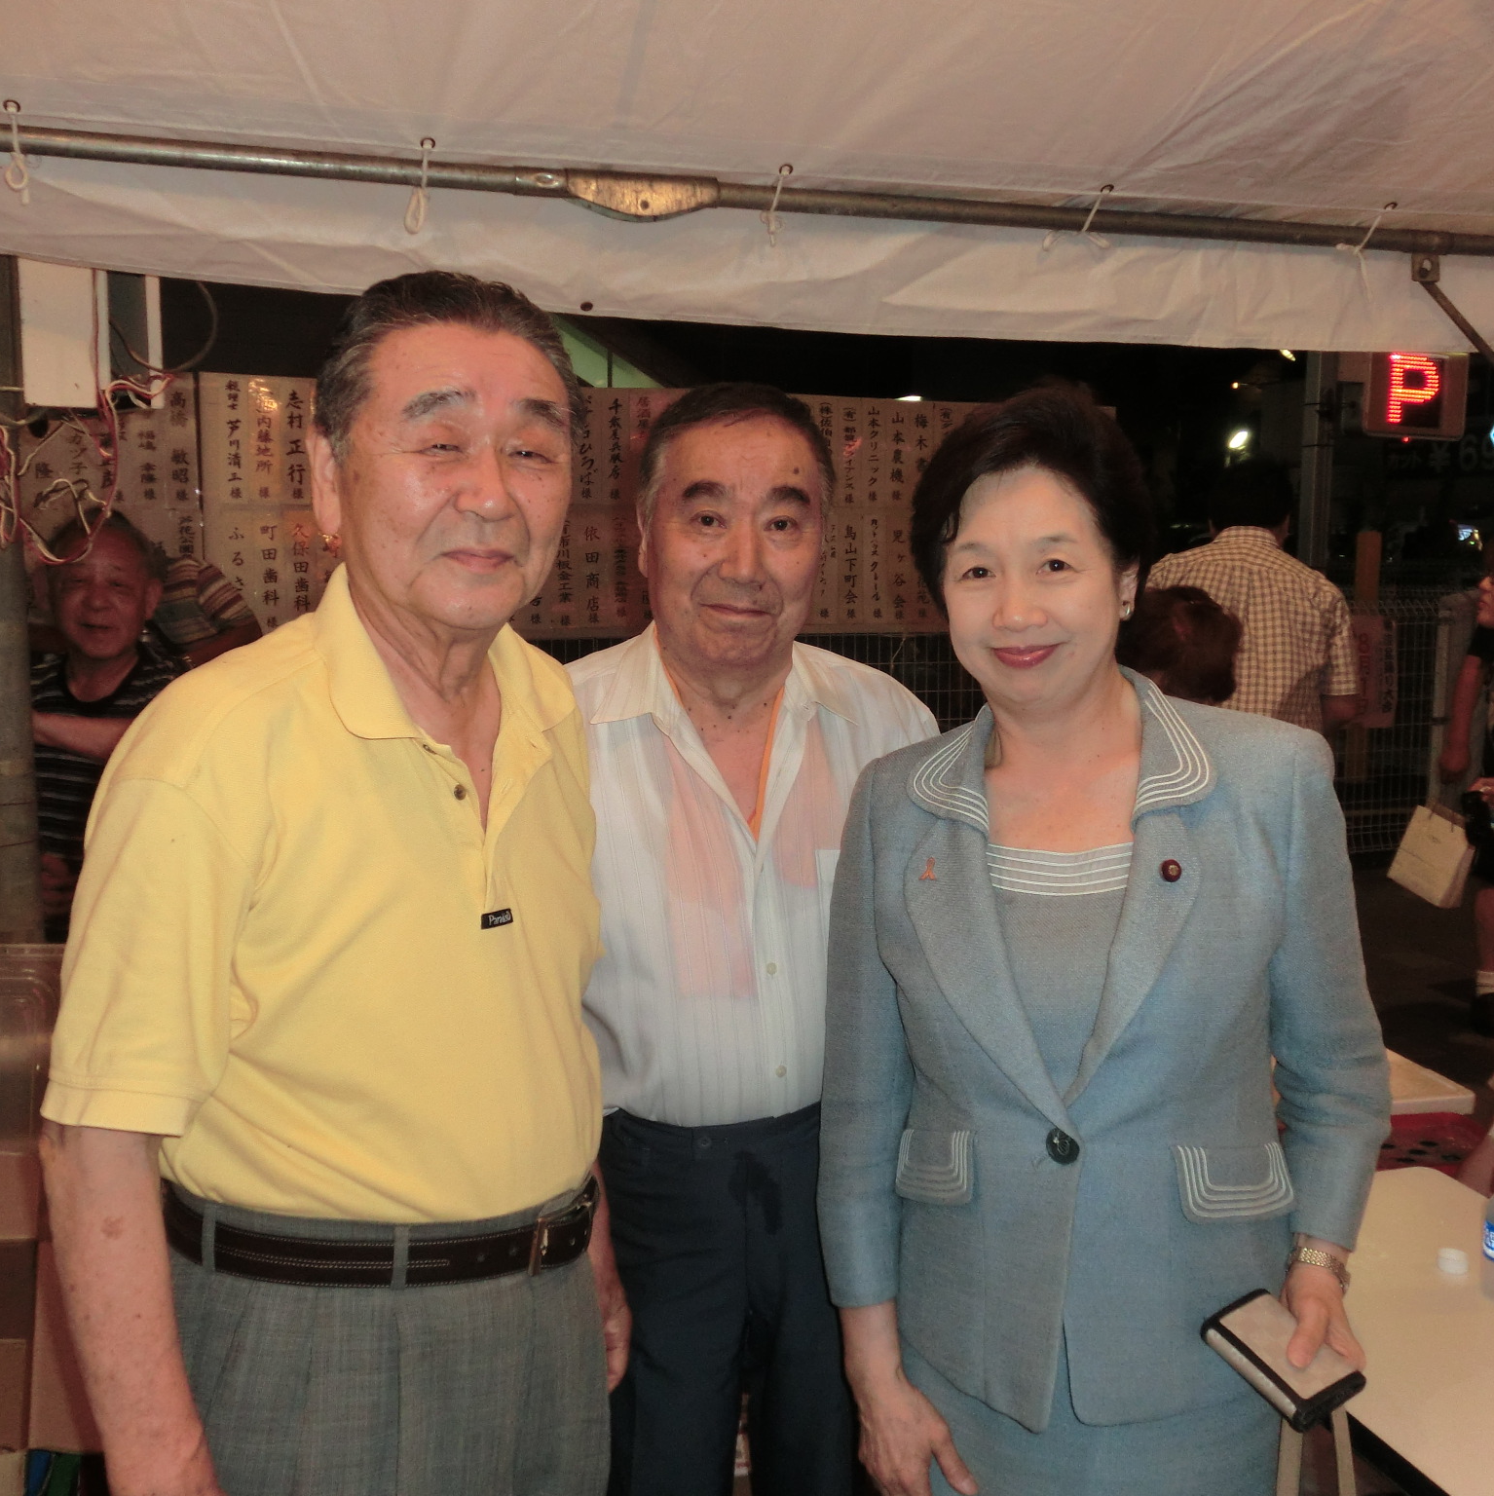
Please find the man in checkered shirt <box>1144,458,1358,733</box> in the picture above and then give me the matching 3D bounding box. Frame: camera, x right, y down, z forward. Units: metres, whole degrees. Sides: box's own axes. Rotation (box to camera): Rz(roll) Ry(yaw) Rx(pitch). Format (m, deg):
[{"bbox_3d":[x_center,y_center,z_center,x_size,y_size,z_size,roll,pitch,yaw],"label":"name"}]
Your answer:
[{"bbox_3d":[1.135,0.169,3.757,0.520,1.662,0.340,3,7,22],"label":"man in checkered shirt"}]

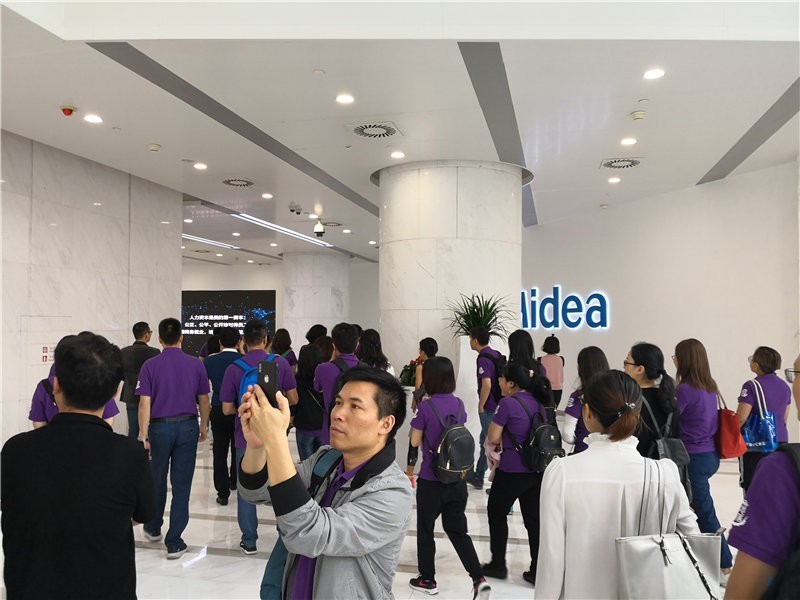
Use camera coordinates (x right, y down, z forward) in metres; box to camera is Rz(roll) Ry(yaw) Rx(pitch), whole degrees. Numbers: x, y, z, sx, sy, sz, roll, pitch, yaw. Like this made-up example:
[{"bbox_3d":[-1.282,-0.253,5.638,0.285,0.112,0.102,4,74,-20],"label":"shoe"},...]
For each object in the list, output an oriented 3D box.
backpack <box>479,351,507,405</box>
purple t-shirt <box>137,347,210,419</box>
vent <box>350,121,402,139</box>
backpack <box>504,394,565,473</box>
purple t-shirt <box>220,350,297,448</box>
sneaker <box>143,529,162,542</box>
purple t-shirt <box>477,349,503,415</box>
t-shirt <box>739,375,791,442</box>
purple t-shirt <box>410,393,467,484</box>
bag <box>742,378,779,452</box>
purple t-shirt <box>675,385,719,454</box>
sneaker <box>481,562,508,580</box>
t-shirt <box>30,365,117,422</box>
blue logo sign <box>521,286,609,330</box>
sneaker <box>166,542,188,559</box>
[{"bbox_3d":[1.020,0.805,6.400,0.220,0.480,0.310,-2,-3,37],"label":"backpack"},{"bbox_3d":[-1.735,0.640,4.780,0.550,0.580,0.270,1,-2,-14],"label":"purple t-shirt"},{"bbox_3d":[-0.274,-1.860,6.829,0.480,0.040,0.480,-1,-3,14],"label":"vent"},{"bbox_3d":[0.925,0.886,4.050,0.290,0.430,0.200,2,-3,-37],"label":"backpack"},{"bbox_3d":[-1.077,0.750,4.750,0.560,0.740,0.300,0,-2,-7],"label":"purple t-shirt"},{"bbox_3d":[-1.993,1.853,5.062,0.105,0.110,0.280,1,-3,-30],"label":"sneaker"},{"bbox_3d":[0.965,0.854,6.618,0.290,0.680,0.460,-2,-3,32],"label":"purple t-shirt"},{"bbox_3d":[2.958,0.878,5.050,0.410,0.570,0.250,1,-2,-20],"label":"t-shirt"},{"bbox_3d":[0.250,0.866,3.945,0.400,0.550,0.260,1,-3,-29],"label":"purple t-shirt"},{"bbox_3d":[2.802,0.921,4.850,0.290,0.550,0.130,-2,-3,41],"label":"bag"},{"bbox_3d":[2.043,0.796,4.300,0.410,0.570,0.260,2,-3,-34],"label":"purple t-shirt"},{"bbox_3d":[0.637,1.842,4.292,0.250,0.105,0.095,-1,-3,30],"label":"sneaker"},{"bbox_3d":[-1.958,0.677,3.753,0.520,0.660,0.290,0,-3,0],"label":"t-shirt"},{"bbox_3d":[3.037,0.157,12.421,0.100,0.800,3.000,1,-3,-24],"label":"blue logo sign"},{"bbox_3d":[-1.650,1.839,4.711,0.105,0.110,0.285,0,-2,0],"label":"sneaker"}]

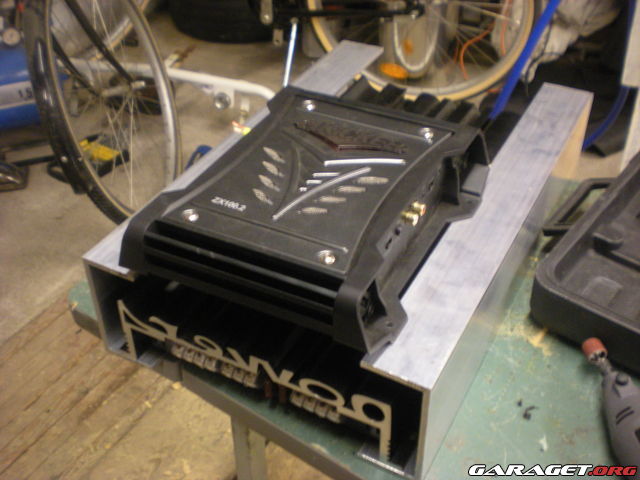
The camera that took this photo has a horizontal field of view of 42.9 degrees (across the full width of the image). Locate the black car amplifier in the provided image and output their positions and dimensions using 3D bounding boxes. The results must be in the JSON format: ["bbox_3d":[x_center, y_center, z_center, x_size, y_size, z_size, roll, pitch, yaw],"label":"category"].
[{"bbox_3d":[-0.001,-0.033,0.649,0.218,0.050,0.245,16,42,23],"label":"black car amplifier"}]

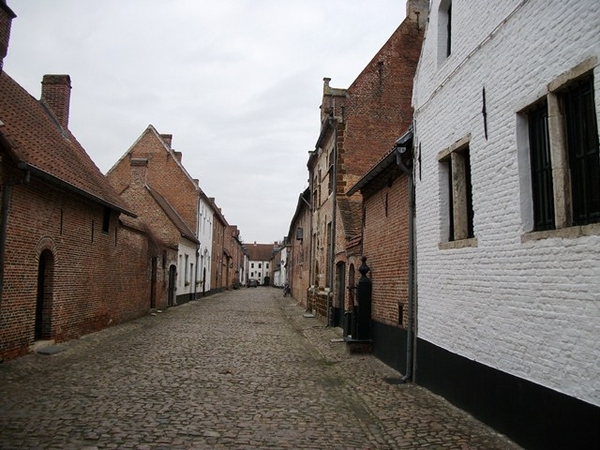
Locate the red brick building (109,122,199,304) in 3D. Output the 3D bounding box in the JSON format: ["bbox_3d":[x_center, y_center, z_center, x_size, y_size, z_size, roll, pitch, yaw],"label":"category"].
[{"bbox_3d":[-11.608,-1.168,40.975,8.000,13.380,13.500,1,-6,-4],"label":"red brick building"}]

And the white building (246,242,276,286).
[{"bbox_3d":[-9.988,10.462,144.334,10.000,11.080,8.000,1,-6,-4],"label":"white building"}]

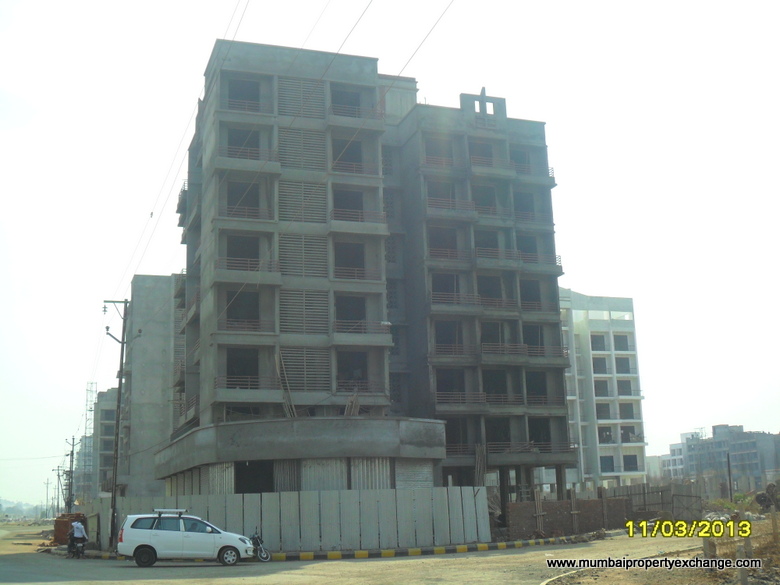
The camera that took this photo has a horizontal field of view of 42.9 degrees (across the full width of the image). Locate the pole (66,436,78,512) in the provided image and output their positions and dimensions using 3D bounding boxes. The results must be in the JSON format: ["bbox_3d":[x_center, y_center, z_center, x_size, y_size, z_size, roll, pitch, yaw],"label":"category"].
[{"bbox_3d":[-34.849,20.975,108.232,1.450,10.206,0.350,4,-13,-19],"label":"pole"}]

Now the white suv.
[{"bbox_3d":[-6.973,8.414,34.236,4.550,1.900,1.780,1,-13,-6],"label":"white suv"}]

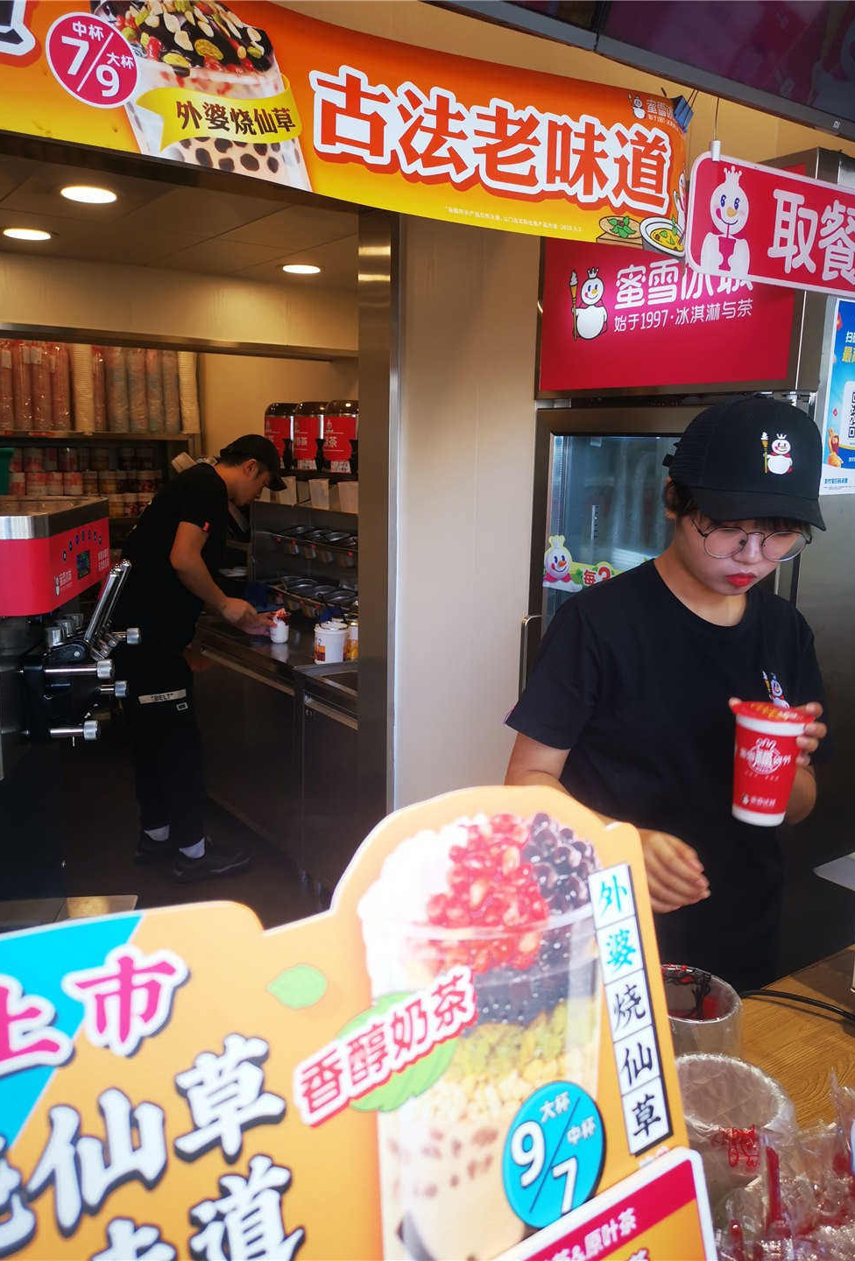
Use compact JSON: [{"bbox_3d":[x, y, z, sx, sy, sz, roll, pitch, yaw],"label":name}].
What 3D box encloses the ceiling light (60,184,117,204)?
[{"bbox_3d":[-0.843,-1.095,2.450,0.143,0.030,0.143,-7,14,-34],"label":"ceiling light"}]

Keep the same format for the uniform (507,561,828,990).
[{"bbox_3d":[0.324,0.216,1.350,0.480,0.630,0.300,-6,13,-30],"label":"uniform"}]

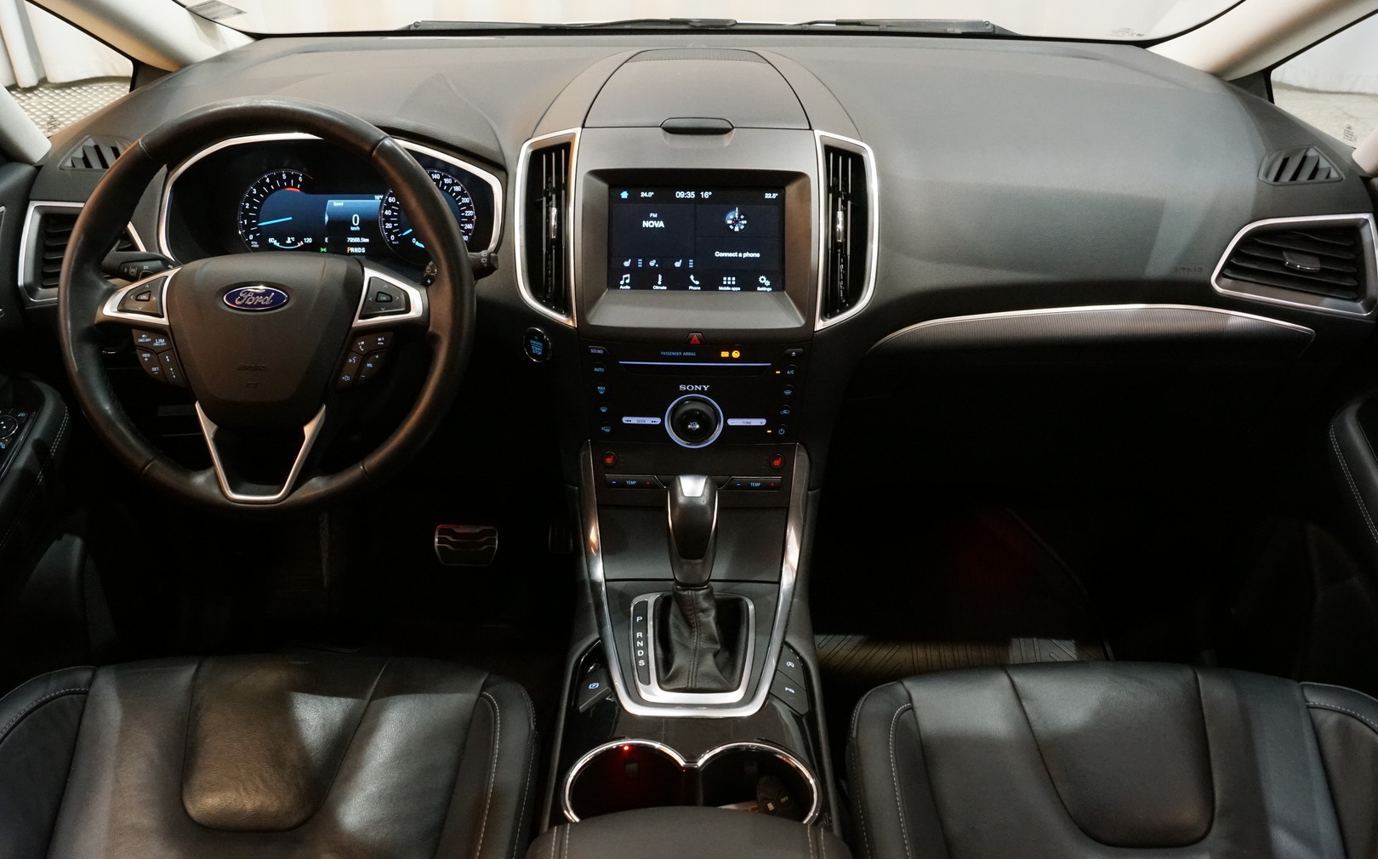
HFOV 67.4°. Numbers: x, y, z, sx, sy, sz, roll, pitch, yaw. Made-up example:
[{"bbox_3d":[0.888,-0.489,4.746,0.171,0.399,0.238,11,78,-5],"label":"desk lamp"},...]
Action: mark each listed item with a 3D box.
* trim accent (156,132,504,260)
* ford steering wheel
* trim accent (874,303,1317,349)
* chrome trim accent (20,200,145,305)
[{"bbox_3d":[-0.366,-0.236,1.060,0.352,0.135,0.040,1,7,0],"label":"trim accent"},{"bbox_3d":[-0.377,-0.114,0.943,0.372,0.370,0.100,0,2,0],"label":"ford steering wheel"},{"bbox_3d":[0.415,-0.104,1.055,0.450,0.050,0.045,0,17,0],"label":"trim accent"},{"bbox_3d":[-0.605,-0.179,1.045,0.137,0.107,0.035,-2,13,-4],"label":"chrome trim accent"}]

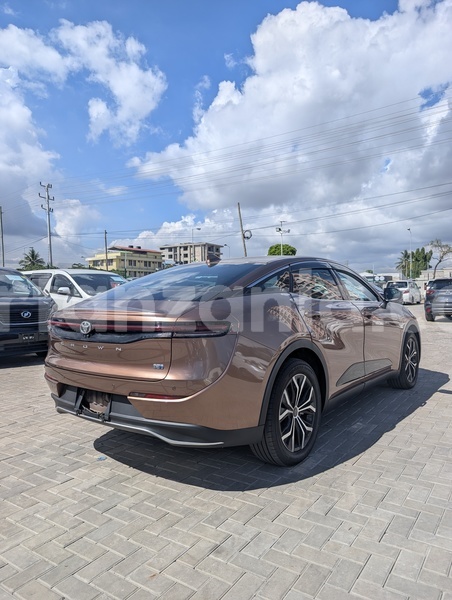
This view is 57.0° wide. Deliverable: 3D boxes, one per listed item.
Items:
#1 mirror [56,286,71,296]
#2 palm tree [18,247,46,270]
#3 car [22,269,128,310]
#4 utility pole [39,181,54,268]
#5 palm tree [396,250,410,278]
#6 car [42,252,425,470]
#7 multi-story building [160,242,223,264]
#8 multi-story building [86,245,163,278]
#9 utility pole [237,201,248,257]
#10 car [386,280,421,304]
[{"bbox_3d":[-3.720,-0.200,9.550,0.170,0.210,0.260,-1,1,39],"label":"mirror"},{"bbox_3d":[-39.277,-5.478,84.867,5.000,10.200,5.000,-1,1,0],"label":"palm tree"},{"bbox_3d":[-3.830,0.120,10.900,4.880,1.900,1.850,-1,1,38],"label":"car"},{"bbox_3d":[-20.421,-6.659,48.500,0.400,13.940,1.900,-3,0,33],"label":"utility pole"},{"bbox_3d":[36.555,-5.740,84.888,3.800,8.600,3.800,-1,1,0],"label":"palm tree"},{"bbox_3d":[0.652,0.366,4.525,1.840,1.540,4.930,-1,1,39],"label":"car"},{"bbox_3d":[-14.784,-13.552,182.130,24.000,20.600,15.500,0,2,27],"label":"multi-story building"},{"bbox_3d":[-27.918,-7.833,115.431,12.000,13.000,17.500,0,2,32],"label":"multi-story building"},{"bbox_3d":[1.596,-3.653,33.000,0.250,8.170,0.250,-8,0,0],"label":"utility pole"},{"bbox_3d":[14.400,-0.630,33.600,1.740,1.750,4.600,-1,1,36],"label":"car"}]

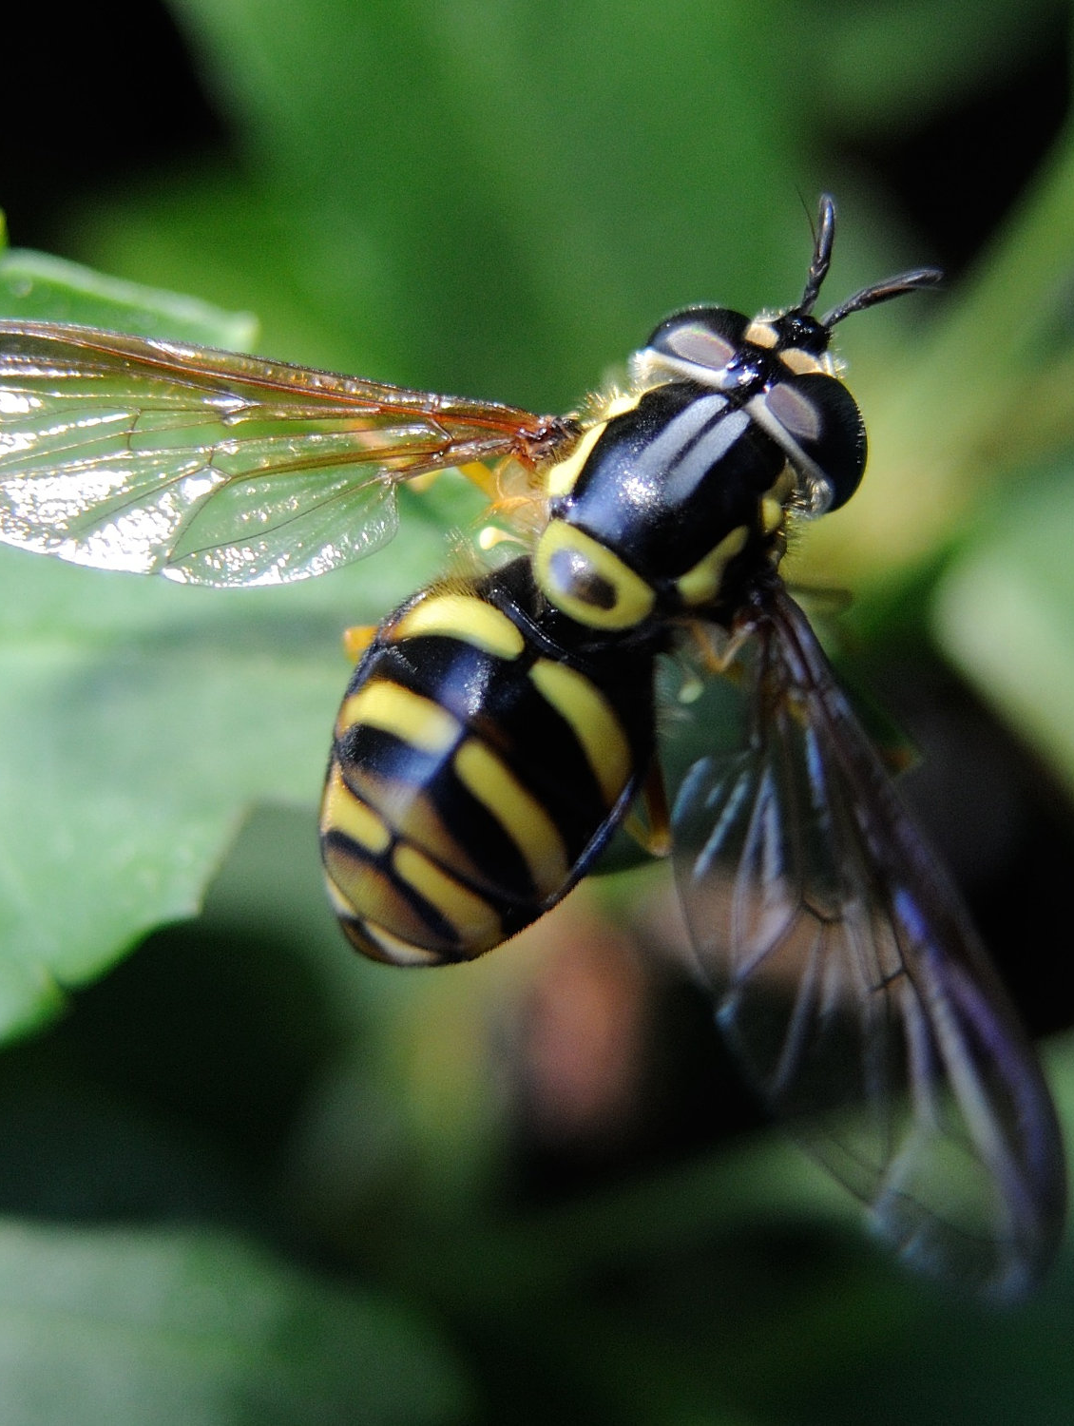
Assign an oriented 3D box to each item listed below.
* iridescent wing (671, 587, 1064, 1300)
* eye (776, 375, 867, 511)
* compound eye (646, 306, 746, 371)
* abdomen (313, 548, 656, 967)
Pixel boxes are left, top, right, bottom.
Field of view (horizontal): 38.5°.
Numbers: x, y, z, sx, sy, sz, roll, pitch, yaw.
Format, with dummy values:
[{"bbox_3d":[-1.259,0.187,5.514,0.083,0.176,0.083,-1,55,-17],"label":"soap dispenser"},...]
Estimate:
[{"bbox_3d":[0.005,0.004,0.022,0.004,0.001,0.011,-24,86,0],"label":"iridescent wing"},{"bbox_3d":[0.004,-0.004,0.023,0.001,0.002,0.002,-33,77,5],"label":"eye"},{"bbox_3d":[0.002,-0.006,0.024,0.002,0.002,0.001,-10,80,10],"label":"compound eye"},{"bbox_3d":[-0.001,0.001,0.023,0.004,0.003,0.006,33,89,14],"label":"abdomen"}]

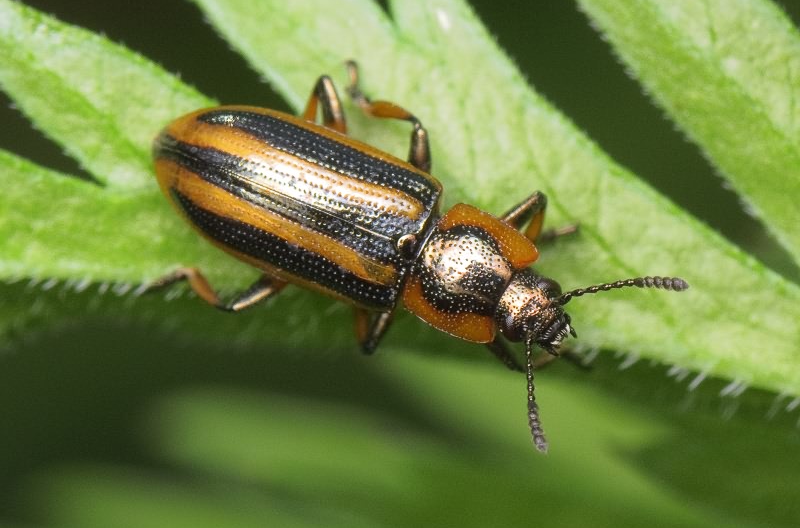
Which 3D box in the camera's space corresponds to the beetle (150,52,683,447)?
[{"bbox_3d":[0.000,0.000,0.038,0.006,0.002,0.003,25,92,9],"label":"beetle"}]

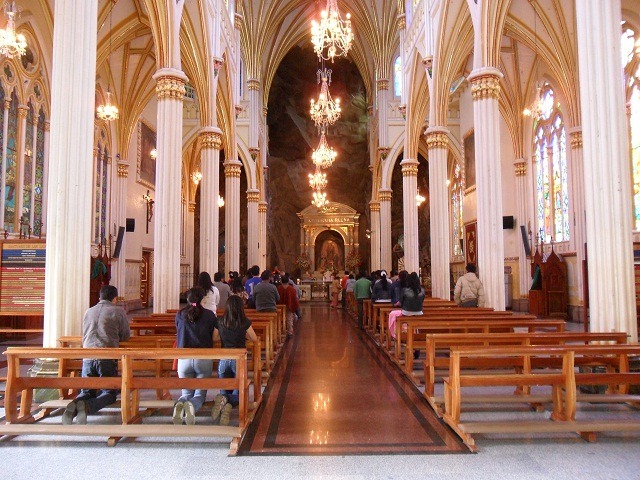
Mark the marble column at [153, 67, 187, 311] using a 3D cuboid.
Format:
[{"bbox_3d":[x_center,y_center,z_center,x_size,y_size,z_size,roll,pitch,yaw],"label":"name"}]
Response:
[{"bbox_3d":[-3.392,-0.845,11.157,0.760,6.136,0.760,0,-4,-1],"label":"marble column"}]

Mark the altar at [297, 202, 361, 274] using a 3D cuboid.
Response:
[{"bbox_3d":[0.554,0.265,32.445,4.134,5.446,1.216,0,-4,-1],"label":"altar"}]

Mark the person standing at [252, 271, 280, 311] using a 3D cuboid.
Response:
[{"bbox_3d":[-1.010,1.376,9.415,0.524,1.598,0.319,0,-4,-1],"label":"person standing"}]

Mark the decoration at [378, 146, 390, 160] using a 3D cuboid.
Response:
[{"bbox_3d":[3.513,-4.712,27.191,0.532,0.751,0.608,0,-4,-1],"label":"decoration"}]

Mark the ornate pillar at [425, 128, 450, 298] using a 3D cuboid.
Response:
[{"bbox_3d":[3.600,-0.456,15.029,0.740,5.948,0.740,0,-4,-1],"label":"ornate pillar"}]

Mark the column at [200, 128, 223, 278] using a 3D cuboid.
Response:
[{"bbox_3d":[-3.294,-0.426,14.929,0.740,5.948,0.740,0,-4,-1],"label":"column"}]

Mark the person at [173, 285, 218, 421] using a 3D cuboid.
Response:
[{"bbox_3d":[-1.342,1.191,5.380,0.460,1.340,0.820,-1,-4,6],"label":"person"}]

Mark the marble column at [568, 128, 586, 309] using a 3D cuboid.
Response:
[{"bbox_3d":[7.824,-0.723,15.108,0.420,5.433,0.520,0,-4,-1],"label":"marble column"}]

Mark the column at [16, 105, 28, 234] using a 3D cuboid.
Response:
[{"bbox_3d":[-7.641,-1.866,12.835,0.220,3.308,0.230,0,-4,-1],"label":"column"}]

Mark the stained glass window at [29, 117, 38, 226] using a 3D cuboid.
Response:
[{"bbox_3d":[-8.187,-1.930,14.263,0.137,3.197,0.481,0,-4,-1],"label":"stained glass window"}]

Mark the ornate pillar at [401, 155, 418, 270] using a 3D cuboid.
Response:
[{"bbox_3d":[3.540,-0.153,19.269,0.740,5.948,0.740,0,-4,-1],"label":"ornate pillar"}]

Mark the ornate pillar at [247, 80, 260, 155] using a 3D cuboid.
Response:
[{"bbox_3d":[-3.573,-6.666,27.228,0.578,4.393,0.669,0,-4,-1],"label":"ornate pillar"}]

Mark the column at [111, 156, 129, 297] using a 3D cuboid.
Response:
[{"bbox_3d":[-7.930,-0.348,19.952,0.517,5.735,0.547,0,-4,-1],"label":"column"}]

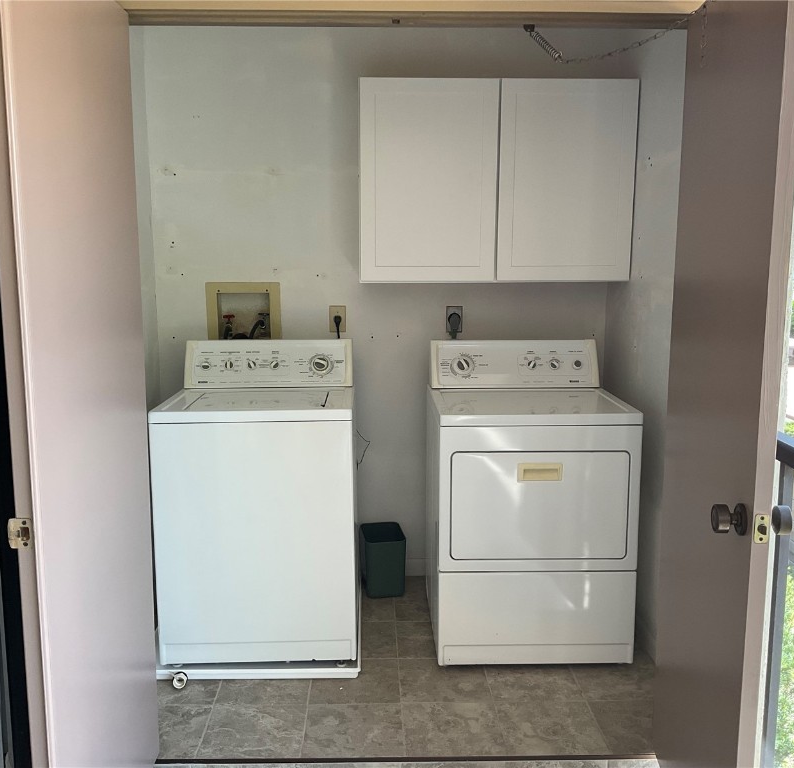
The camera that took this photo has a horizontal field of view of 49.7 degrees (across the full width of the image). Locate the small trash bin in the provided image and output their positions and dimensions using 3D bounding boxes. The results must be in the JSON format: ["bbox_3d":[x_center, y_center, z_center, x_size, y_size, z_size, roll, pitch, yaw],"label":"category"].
[{"bbox_3d":[-0.060,0.770,3.744,0.175,0.262,0.245,-1,9,-9],"label":"small trash bin"}]

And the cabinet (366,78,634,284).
[{"bbox_3d":[0.389,-0.811,3.501,1.075,0.773,0.333,0,9,-2],"label":"cabinet"}]

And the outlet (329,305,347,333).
[{"bbox_3d":[-0.255,-0.281,3.721,0.071,0.115,0.012,0,9,-2],"label":"outlet"}]

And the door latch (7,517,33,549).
[{"bbox_3d":[-0.715,0.284,1.630,0.046,0.058,0.014,0,9,0],"label":"door latch"}]

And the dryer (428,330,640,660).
[{"bbox_3d":[0.488,0.410,3.335,0.695,1.097,0.700,0,9,-1],"label":"dryer"}]

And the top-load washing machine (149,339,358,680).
[{"bbox_3d":[-0.496,0.413,3.247,0.680,1.110,0.670,0,9,-2],"label":"top-load washing machine"}]

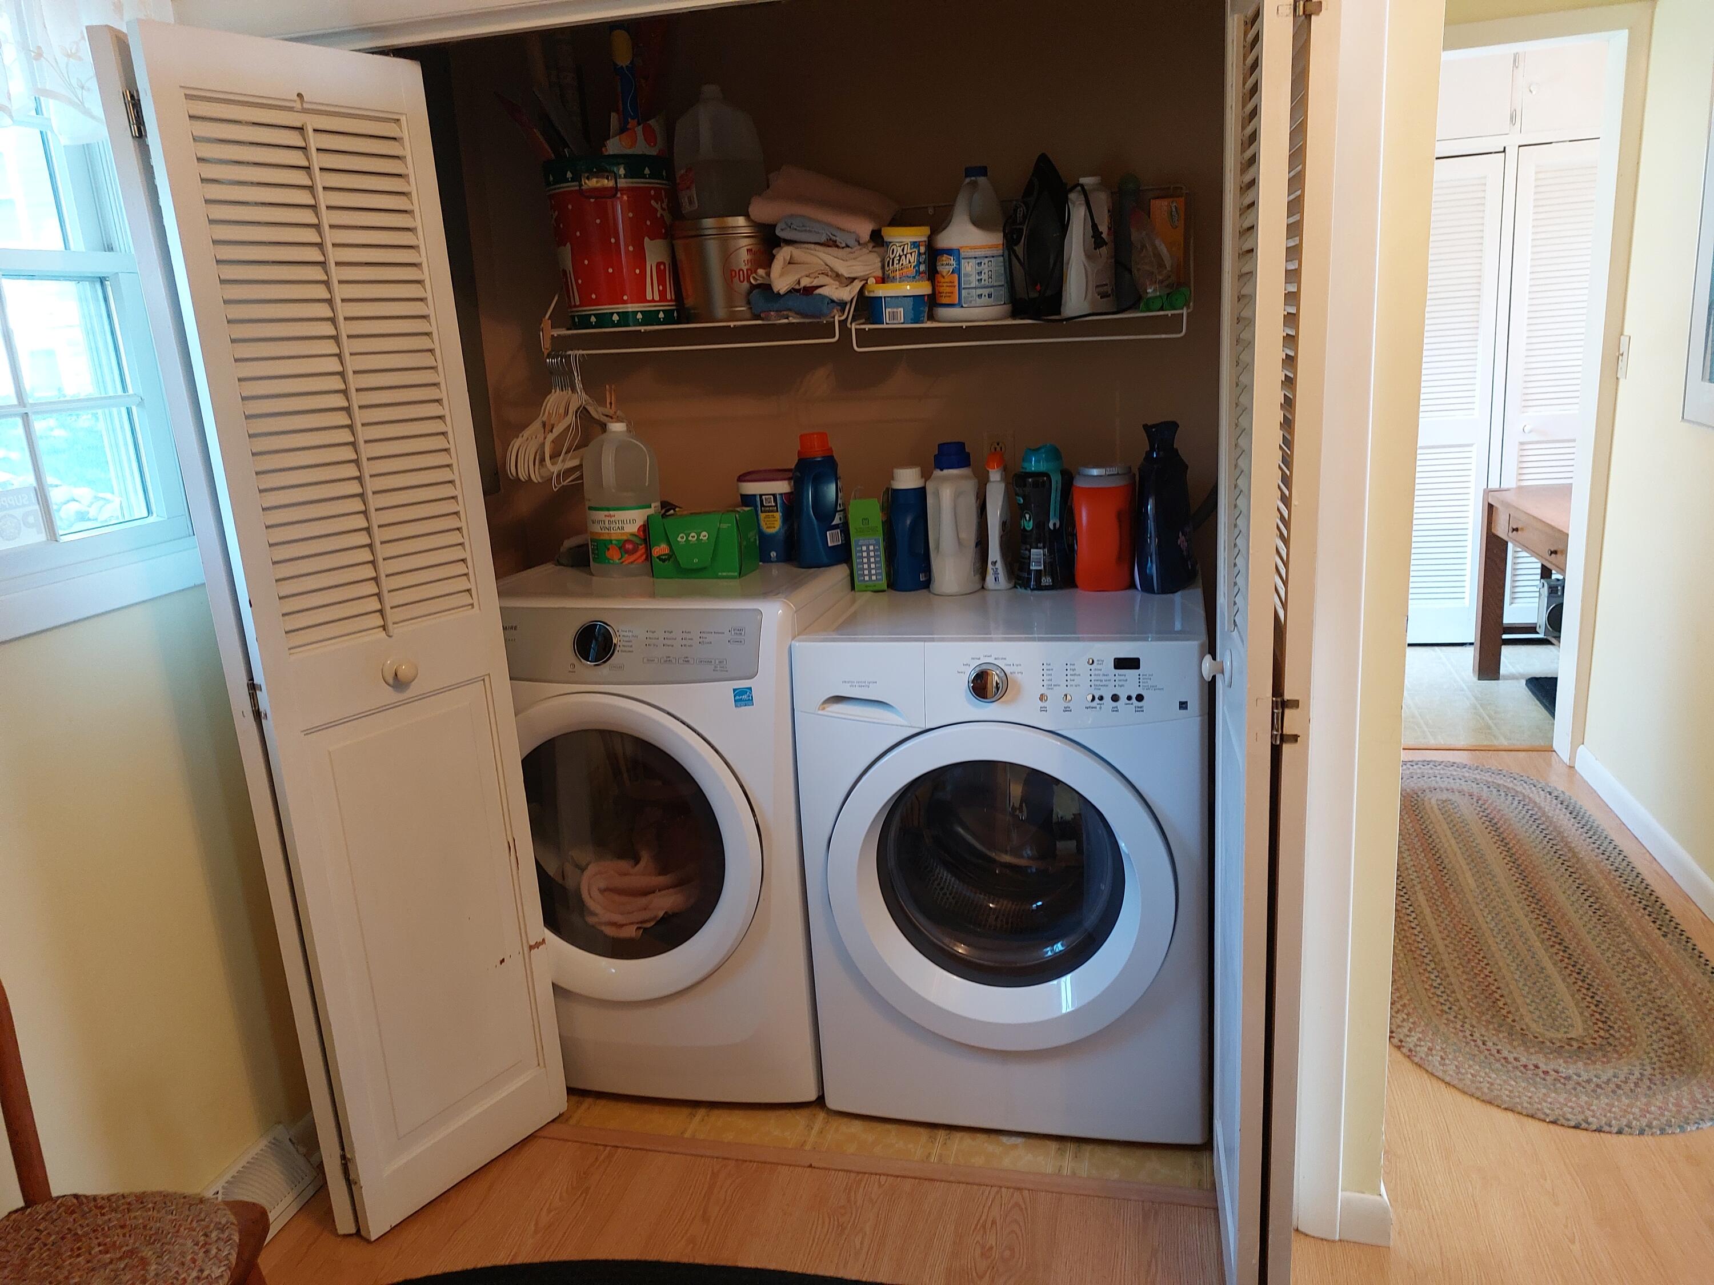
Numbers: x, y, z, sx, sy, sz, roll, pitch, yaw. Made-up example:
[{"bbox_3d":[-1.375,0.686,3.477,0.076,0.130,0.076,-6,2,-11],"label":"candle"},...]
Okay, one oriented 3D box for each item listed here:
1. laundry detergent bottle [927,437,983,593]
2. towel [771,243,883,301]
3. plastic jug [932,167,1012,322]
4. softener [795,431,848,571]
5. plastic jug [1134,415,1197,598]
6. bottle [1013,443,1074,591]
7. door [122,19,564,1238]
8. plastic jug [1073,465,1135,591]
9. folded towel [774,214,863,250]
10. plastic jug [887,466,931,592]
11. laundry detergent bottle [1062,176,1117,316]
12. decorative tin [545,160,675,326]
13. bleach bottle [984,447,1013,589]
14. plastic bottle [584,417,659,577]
[{"bbox_3d":[0.196,-0.246,2.337,0.098,0.286,0.138,0,14,14],"label":"laundry detergent bottle"},{"bbox_3d":[-0.061,-0.747,2.397,0.190,0.095,0.200,0,14,14],"label":"towel"},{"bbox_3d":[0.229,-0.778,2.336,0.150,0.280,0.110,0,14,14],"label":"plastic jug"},{"bbox_3d":[-0.077,-0.293,2.404,0.082,0.264,0.128,2,15,22],"label":"softener"},{"bbox_3d":[0.583,-0.262,2.243,0.110,0.314,0.150,3,15,26],"label":"plastic jug"},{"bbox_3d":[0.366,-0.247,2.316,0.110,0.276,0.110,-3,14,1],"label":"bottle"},{"bbox_3d":[-0.750,0.047,1.907,0.037,1.845,0.406,7,18,37],"label":"door"},{"bbox_3d":[0.476,-0.225,2.290,0.116,0.234,0.112,0,14,14],"label":"plastic jug"},{"bbox_3d":[-0.075,-0.824,2.381,0.150,0.050,0.200,0,14,14],"label":"folded towel"},{"bbox_3d":[0.104,-0.234,2.410,0.076,0.245,0.120,1,14,18],"label":"plastic jug"},{"bbox_3d":[0.438,-0.744,2.234,0.088,0.238,0.125,4,15,29],"label":"laundry detergent bottle"},{"bbox_3d":[-0.515,-0.845,2.520,0.247,0.322,0.247,-3,14,1],"label":"decorative tin"},{"bbox_3d":[0.281,-0.243,2.345,0.050,0.264,0.100,0,14,14],"label":"bleach bottle"},{"bbox_3d":[-0.486,-0.287,2.370,0.148,0.296,0.148,-5,14,-5],"label":"plastic bottle"}]

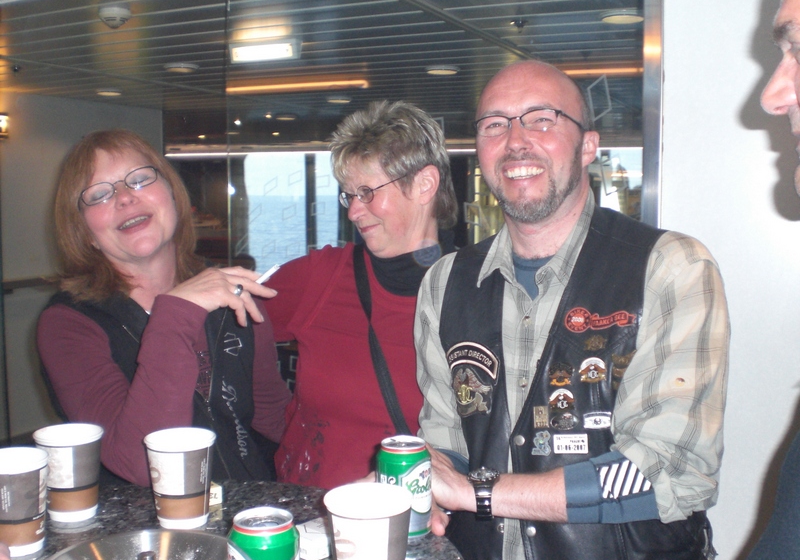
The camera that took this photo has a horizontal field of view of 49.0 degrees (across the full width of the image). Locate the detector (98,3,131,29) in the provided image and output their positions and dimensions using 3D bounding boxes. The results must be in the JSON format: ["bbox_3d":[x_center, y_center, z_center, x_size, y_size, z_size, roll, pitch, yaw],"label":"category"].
[{"bbox_3d":[-0.943,-0.870,2.905,0.108,0.065,0.108,0,6,0],"label":"detector"}]

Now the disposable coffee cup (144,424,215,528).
[{"bbox_3d":[-0.275,0.251,1.103,0.089,0.110,0.089,0,6,0],"label":"disposable coffee cup"}]

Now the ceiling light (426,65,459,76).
[{"bbox_3d":[0.212,-1.047,4.388,0.160,0.026,0.160,0,6,0],"label":"ceiling light"}]

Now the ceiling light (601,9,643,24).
[{"bbox_3d":[0.764,-0.906,3.022,0.155,0.026,0.155,3,6,24],"label":"ceiling light"}]

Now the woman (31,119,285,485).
[{"bbox_3d":[-0.405,0.555,1.510,0.480,1.620,0.420,-4,7,-38],"label":"woman"}]

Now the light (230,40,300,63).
[{"bbox_3d":[-0.551,-0.942,3.614,0.300,0.085,0.050,3,6,24],"label":"light"}]

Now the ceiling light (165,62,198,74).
[{"bbox_3d":[-1.067,-1.036,4.290,0.165,0.026,0.165,3,6,24],"label":"ceiling light"}]

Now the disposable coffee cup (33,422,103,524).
[{"bbox_3d":[-0.422,0.247,1.118,0.089,0.110,0.089,0,6,0],"label":"disposable coffee cup"}]

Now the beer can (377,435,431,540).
[{"bbox_3d":[0.005,0.253,1.073,0.066,0.115,0.066,0,6,0],"label":"beer can"}]

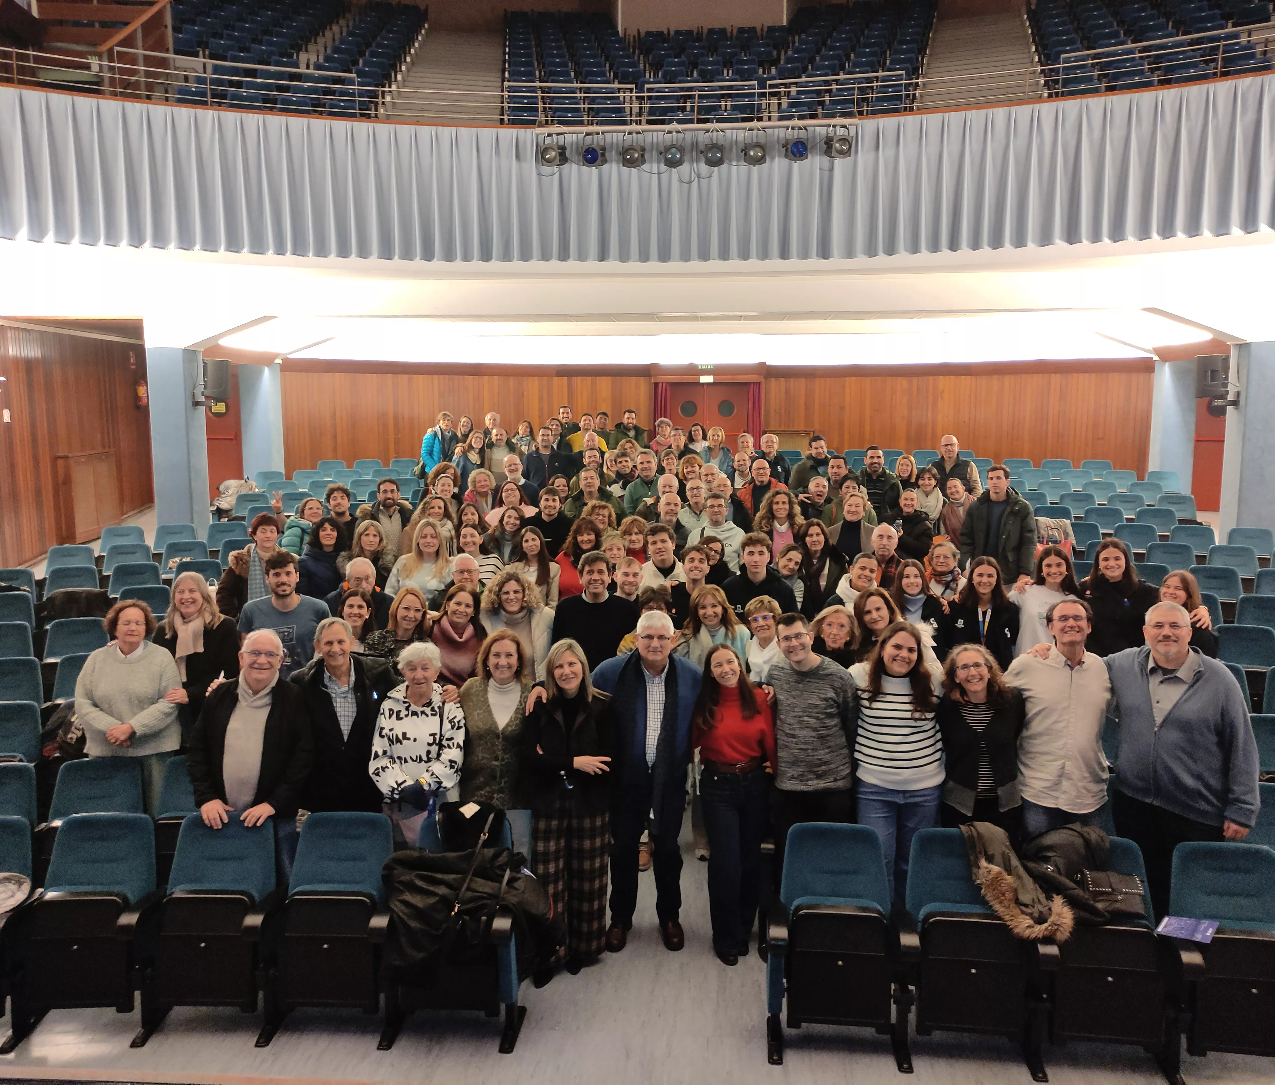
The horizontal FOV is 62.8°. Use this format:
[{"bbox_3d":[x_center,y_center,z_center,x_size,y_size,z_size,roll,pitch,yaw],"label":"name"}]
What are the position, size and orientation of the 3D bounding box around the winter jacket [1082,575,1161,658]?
[{"bbox_3d":[2.999,0.550,6.498,0.560,0.700,0.340,3,8,21],"label":"winter jacket"}]

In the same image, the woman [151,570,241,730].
[{"bbox_3d":[-2.505,1.003,5.947,0.530,1.690,0.350,-3,8,-20],"label":"woman"}]

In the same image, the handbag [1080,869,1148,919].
[{"bbox_3d":[2.039,1.488,4.453,0.270,0.180,0.100,1,-14,10],"label":"handbag"}]

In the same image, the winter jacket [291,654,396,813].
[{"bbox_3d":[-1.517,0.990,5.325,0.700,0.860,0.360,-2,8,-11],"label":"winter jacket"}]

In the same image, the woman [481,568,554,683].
[{"bbox_3d":[-0.734,0.978,6.463,0.500,1.629,0.320,-1,8,-4],"label":"woman"}]

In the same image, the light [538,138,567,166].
[{"bbox_3d":[-0.922,-4.273,11.440,0.250,0.290,0.310,2,21,17],"label":"light"}]

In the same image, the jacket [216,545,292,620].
[{"bbox_3d":[-3.059,0.454,8.432,0.620,0.880,0.380,-2,8,-14],"label":"jacket"}]

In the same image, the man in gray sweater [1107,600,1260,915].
[{"bbox_3d":[2.597,1.186,4.998,0.760,1.850,0.440,3,8,25],"label":"man in gray sweater"}]

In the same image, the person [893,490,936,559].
[{"bbox_3d":[2.289,0.369,8.865,0.500,1.652,0.340,1,8,12],"label":"person"}]

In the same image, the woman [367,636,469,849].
[{"bbox_3d":[-1.063,1.283,5.187,0.480,1.602,0.360,-1,8,-7],"label":"woman"}]

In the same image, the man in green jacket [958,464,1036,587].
[{"bbox_3d":[3.461,0.172,10.173,0.700,1.839,0.380,2,8,14],"label":"man in green jacket"}]

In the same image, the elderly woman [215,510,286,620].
[{"bbox_3d":[-3.065,0.596,8.613,0.620,1.693,0.420,-2,8,-17],"label":"elderly woman"}]

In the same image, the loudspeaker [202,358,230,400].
[{"bbox_3d":[-4.837,-1.876,12.008,0.310,0.490,0.290,7,10,42],"label":"loudspeaker"}]

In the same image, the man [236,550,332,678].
[{"bbox_3d":[-2.050,0.947,6.206,0.550,1.806,0.300,-2,8,-13],"label":"man"}]

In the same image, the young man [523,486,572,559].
[{"bbox_3d":[-0.775,0.385,9.129,0.520,1.750,0.340,0,8,-3],"label":"young man"}]

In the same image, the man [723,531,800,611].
[{"bbox_3d":[0.773,0.828,6.675,0.520,1.801,0.320,1,8,6],"label":"man"}]

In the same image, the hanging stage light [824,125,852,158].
[{"bbox_3d":[2.120,-4.223,11.016,0.240,0.310,0.280,-1,7,-8],"label":"hanging stage light"}]

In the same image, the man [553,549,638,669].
[{"bbox_3d":[-0.268,0.958,6.721,0.560,1.818,0.330,0,8,-2],"label":"man"}]

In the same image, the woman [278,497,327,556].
[{"bbox_3d":[-3.078,0.383,9.906,0.520,1.595,0.380,-4,9,-27],"label":"woman"}]

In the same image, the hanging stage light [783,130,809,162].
[{"bbox_3d":[1.681,-4.207,11.068,0.240,0.310,0.280,0,7,-1],"label":"hanging stage light"}]

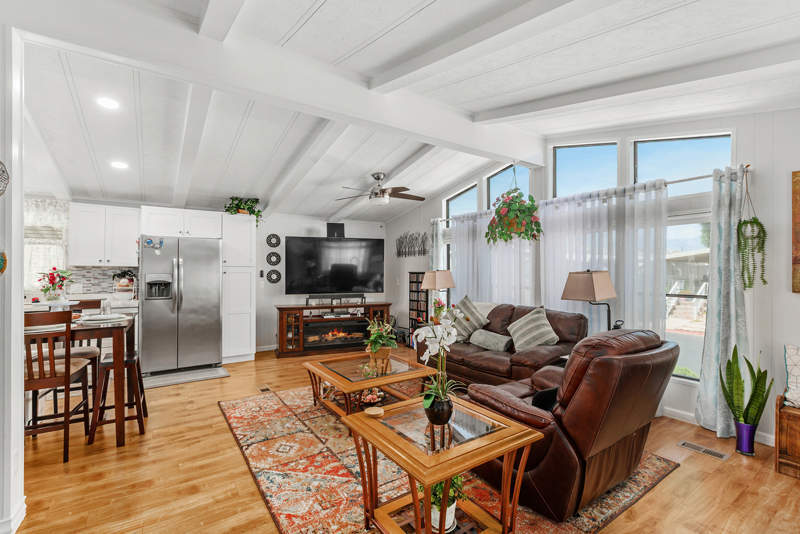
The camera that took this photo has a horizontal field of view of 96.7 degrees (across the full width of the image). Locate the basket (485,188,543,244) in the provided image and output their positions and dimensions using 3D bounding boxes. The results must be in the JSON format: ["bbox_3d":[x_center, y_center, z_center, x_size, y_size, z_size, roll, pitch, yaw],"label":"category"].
[{"bbox_3d":[1.334,-0.593,4.180,0.560,0.640,0.610,0,0,0],"label":"basket"}]

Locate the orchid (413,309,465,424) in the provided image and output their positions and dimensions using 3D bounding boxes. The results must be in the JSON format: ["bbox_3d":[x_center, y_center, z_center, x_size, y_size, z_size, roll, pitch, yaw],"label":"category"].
[{"bbox_3d":[0.197,0.500,1.805,0.260,0.580,0.220,0,-1,6],"label":"orchid"}]

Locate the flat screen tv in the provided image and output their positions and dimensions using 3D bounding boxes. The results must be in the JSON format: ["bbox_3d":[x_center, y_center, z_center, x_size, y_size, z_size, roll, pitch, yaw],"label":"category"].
[{"bbox_3d":[-1.094,-0.024,6.122,1.680,0.955,0.060,0,0,-17],"label":"flat screen tv"}]

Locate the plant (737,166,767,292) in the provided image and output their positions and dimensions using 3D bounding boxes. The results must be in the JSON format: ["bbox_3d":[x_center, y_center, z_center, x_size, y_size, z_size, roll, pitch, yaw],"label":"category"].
[{"bbox_3d":[2.700,-0.299,2.733,0.140,0.940,0.170,0,0,-34],"label":"plant"}]

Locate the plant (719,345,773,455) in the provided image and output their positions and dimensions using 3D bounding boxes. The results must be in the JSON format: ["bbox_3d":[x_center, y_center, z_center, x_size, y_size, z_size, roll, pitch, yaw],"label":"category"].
[{"bbox_3d":[2.589,0.985,2.665,0.330,0.810,0.360,0,0,-34],"label":"plant"}]

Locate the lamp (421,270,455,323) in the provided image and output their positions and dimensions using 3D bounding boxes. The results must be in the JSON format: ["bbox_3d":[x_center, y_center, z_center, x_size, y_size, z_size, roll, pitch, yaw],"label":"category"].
[{"bbox_3d":[0.563,0.436,5.346,0.360,0.780,0.360,0,-1,-34],"label":"lamp"}]

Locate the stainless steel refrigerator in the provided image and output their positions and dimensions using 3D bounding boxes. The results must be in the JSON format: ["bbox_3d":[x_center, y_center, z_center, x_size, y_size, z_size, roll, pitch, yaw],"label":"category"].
[{"bbox_3d":[-3.037,0.491,4.947,0.915,1.770,0.710,0,0,-34],"label":"stainless steel refrigerator"}]

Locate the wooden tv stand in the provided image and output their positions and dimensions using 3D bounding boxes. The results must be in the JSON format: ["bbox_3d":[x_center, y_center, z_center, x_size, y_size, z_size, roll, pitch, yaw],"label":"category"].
[{"bbox_3d":[-1.064,1.003,5.886,1.820,0.760,0.420,0,-1,-15],"label":"wooden tv stand"}]

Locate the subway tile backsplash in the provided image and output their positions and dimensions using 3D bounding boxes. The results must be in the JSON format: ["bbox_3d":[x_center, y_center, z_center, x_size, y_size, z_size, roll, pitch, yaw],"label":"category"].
[{"bbox_3d":[-3.929,0.180,4.757,0.770,0.360,0.020,0,0,-34],"label":"subway tile backsplash"}]

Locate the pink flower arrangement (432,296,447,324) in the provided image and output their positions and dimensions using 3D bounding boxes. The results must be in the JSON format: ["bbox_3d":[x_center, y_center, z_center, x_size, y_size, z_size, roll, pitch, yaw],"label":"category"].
[{"bbox_3d":[0.553,0.605,4.980,0.185,0.385,0.175,0,0,0],"label":"pink flower arrangement"}]

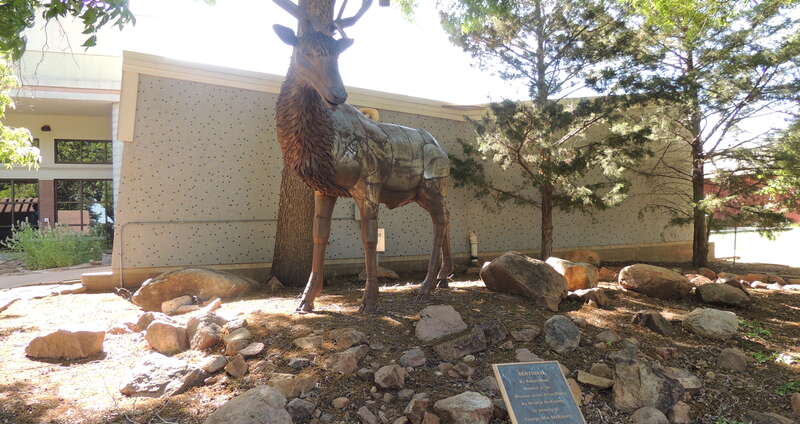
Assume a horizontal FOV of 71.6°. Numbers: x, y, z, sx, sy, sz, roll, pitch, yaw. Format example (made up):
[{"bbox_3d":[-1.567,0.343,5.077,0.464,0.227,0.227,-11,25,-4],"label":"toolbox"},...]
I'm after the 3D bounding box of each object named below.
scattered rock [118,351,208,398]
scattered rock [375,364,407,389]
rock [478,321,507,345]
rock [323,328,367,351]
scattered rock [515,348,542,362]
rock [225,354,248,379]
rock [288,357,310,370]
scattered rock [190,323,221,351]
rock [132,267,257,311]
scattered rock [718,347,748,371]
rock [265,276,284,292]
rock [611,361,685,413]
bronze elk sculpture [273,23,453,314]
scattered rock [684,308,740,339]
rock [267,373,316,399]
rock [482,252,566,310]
[{"bbox_3d":[-1.734,1.186,4.050,0.600,0.240,0.420,0,-2,-23],"label":"scattered rock"},{"bbox_3d":[-0.062,1.071,3.611,0.208,0.146,0.167,0,0,-1],"label":"scattered rock"},{"bbox_3d":[0.719,0.937,4.314,0.249,0.160,0.200,0,0,9],"label":"rock"},{"bbox_3d":[-0.418,0.960,4.179,0.331,0.140,0.232,0,0,-6],"label":"rock"},{"bbox_3d":[0.902,1.022,3.923,0.184,0.095,0.138,0,0,13],"label":"scattered rock"},{"bbox_3d":[-1.098,1.037,3.724,0.161,0.156,0.129,0,0,-16],"label":"rock"},{"bbox_3d":[-0.693,1.045,3.827,0.152,0.081,0.114,0,0,-10],"label":"rock"},{"bbox_3d":[-1.542,0.987,4.398,0.238,0.196,0.214,0,0,0],"label":"scattered rock"},{"bbox_3d":[-2.056,0.765,5.550,1.170,0.410,0.620,0,0,-20],"label":"rock"},{"bbox_3d":[2.345,1.044,3.900,0.211,0.161,0.169,0,0,31],"label":"scattered rock"},{"bbox_3d":[-1.349,0.780,5.965,0.215,0.170,0.161,0,0,-13],"label":"rock"},{"bbox_3d":[1.702,1.195,3.800,0.460,0.300,0.330,-2,-2,24],"label":"rock"},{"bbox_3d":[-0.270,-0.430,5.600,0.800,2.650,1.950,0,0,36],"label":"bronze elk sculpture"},{"bbox_3d":[2.752,0.994,4.900,0.460,0.250,0.360,-2,-2,29],"label":"scattered rock"},{"bbox_3d":[-0.773,1.235,3.950,0.350,0.150,0.240,-1,-2,-11],"label":"rock"},{"bbox_3d":[1.301,0.737,5.797,0.920,0.579,0.736,0,0,0],"label":"rock"}]

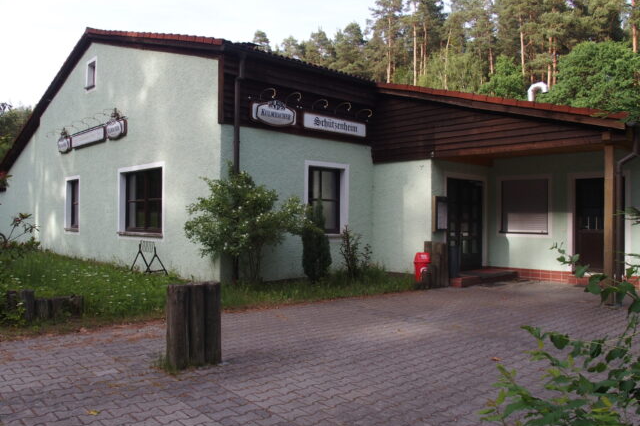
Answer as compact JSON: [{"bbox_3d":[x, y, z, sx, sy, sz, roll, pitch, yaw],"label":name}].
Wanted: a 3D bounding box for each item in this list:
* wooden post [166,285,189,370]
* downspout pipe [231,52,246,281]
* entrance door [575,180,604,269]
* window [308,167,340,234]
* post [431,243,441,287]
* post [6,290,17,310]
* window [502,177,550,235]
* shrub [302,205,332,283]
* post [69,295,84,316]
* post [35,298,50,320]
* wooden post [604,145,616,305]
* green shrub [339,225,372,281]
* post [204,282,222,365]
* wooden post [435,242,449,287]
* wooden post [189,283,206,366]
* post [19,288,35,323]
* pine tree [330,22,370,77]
[{"bbox_3d":[-1.256,1.002,4.580,0.180,0.729,0.180,0,0,0],"label":"wooden post"},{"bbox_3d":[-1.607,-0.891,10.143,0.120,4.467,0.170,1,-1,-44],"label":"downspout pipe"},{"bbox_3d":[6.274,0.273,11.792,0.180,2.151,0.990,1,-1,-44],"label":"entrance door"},{"bbox_3d":[0.084,-0.229,11.523,1.073,1.419,0.100,1,-1,-43],"label":"window"},{"bbox_3d":[2.427,1.086,10.850,0.180,0.904,0.180,0,0,0],"label":"post"},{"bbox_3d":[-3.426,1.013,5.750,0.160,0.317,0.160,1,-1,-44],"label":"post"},{"bbox_3d":[4.862,-0.143,12.330,0.100,1.260,1.155,1,-1,-43],"label":"window"},{"bbox_3d":[-0.061,0.571,10.550,0.600,1.732,0.580,0,-1,0],"label":"shrub"},{"bbox_3d":[-2.893,1.114,6.150,0.180,0.244,0.180,1,-1,-44],"label":"post"},{"bbox_3d":[-3.163,1.100,5.900,0.175,0.251,0.175,1,-1,-44],"label":"post"},{"bbox_3d":[4.895,0.194,8.730,0.130,2.678,0.130,1,-1,-43],"label":"wooden post"},{"bbox_3d":[0.775,0.873,11.300,0.680,1.200,0.600,1,-1,-44],"label":"green shrub"},{"bbox_3d":[-1.007,1.031,4.870,0.180,0.755,0.180,0,-1,0],"label":"post"},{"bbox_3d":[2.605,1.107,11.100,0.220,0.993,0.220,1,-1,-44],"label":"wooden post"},{"bbox_3d":[-1.121,1.004,4.680,0.175,0.714,0.175,0,0,0],"label":"wooden post"},{"bbox_3d":[-3.477,1.101,6.150,0.170,0.375,0.170,0,0,0],"label":"post"},{"bbox_3d":[3.240,-9.294,55.000,4.500,21.889,4.500,0,0,0],"label":"pine tree"}]

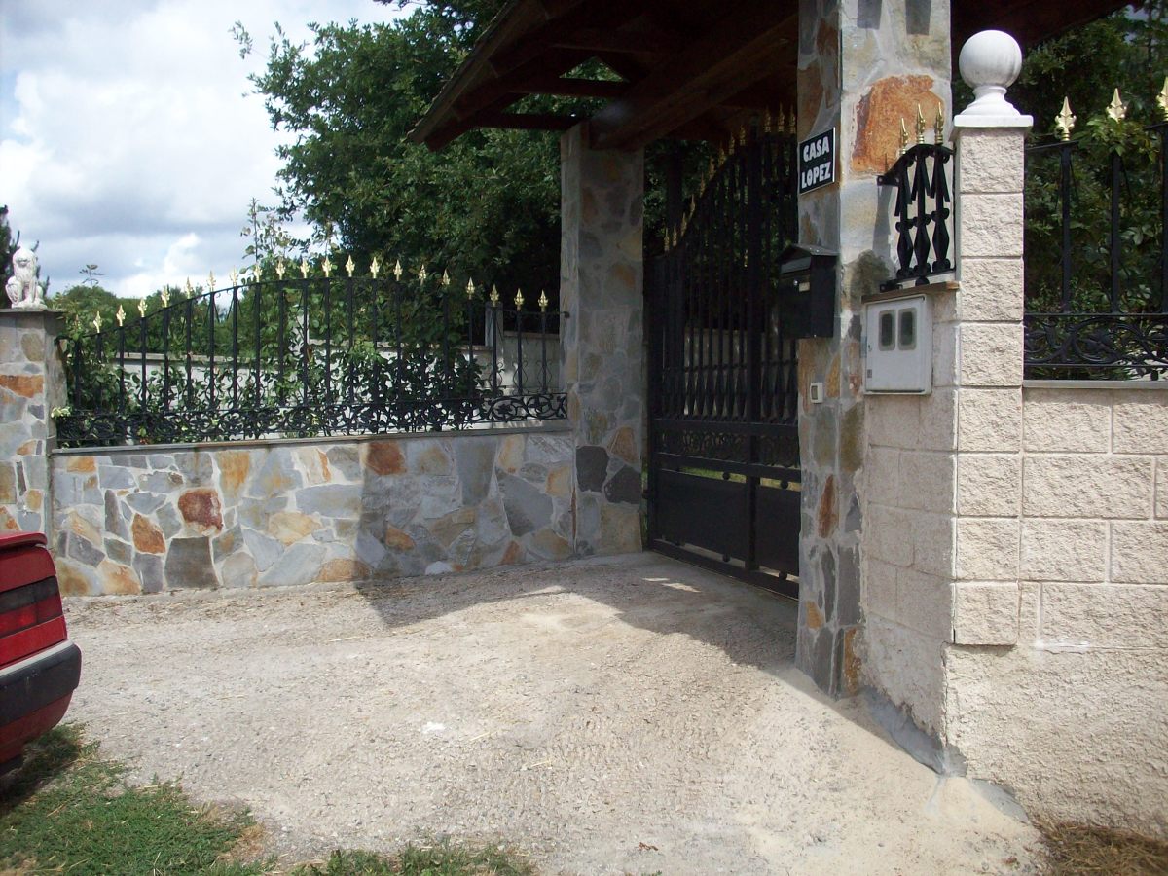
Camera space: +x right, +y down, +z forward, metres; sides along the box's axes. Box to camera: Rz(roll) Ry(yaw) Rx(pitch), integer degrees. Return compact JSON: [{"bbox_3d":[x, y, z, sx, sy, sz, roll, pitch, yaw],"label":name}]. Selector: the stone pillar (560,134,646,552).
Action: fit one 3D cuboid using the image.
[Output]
[{"bbox_3d":[0.111,-0.613,7.835,0.420,2.655,0.400,0,2,-16],"label":"stone pillar"}]

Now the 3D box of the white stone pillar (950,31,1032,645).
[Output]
[{"bbox_3d":[1.273,-0.320,3.927,0.240,1.930,0.240,1,2,8],"label":"white stone pillar"}]

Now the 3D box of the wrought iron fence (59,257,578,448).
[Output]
[{"bbox_3d":[-1.783,-0.548,7.968,3.370,1.170,0.060,0,2,7],"label":"wrought iron fence"}]

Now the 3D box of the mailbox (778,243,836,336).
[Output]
[{"bbox_3d":[0.815,-0.525,4.546,0.115,0.320,0.265,0,2,-16],"label":"mailbox"}]

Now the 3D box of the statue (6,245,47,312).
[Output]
[{"bbox_3d":[-3.625,-1.034,8.124,0.230,0.410,0.280,0,2,-25],"label":"statue"}]

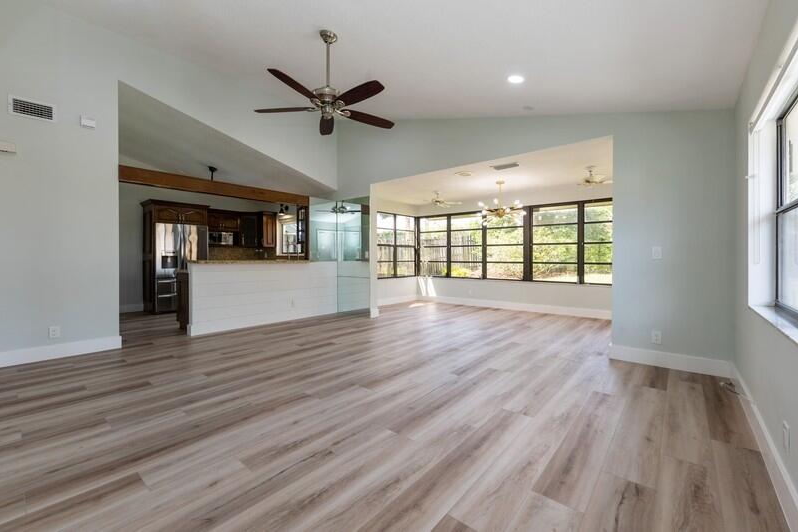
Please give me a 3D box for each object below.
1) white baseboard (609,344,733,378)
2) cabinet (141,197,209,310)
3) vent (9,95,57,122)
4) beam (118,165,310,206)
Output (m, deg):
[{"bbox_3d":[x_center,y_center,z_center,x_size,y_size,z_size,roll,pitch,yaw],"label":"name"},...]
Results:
[{"bbox_3d":[2.606,0.936,3.053,0.900,0.155,0.020,1,1,43],"label":"white baseboard"},{"bbox_3d":[-4.940,-0.191,6.963,0.760,2.300,1.040,1,1,43],"label":"cabinet"},{"bbox_3d":[-3.879,-1.658,3.294,0.025,0.185,0.340,1,1,43],"label":"vent"},{"bbox_3d":[-2.651,-1.187,4.931,0.130,0.190,2.680,1,1,43],"label":"beam"}]

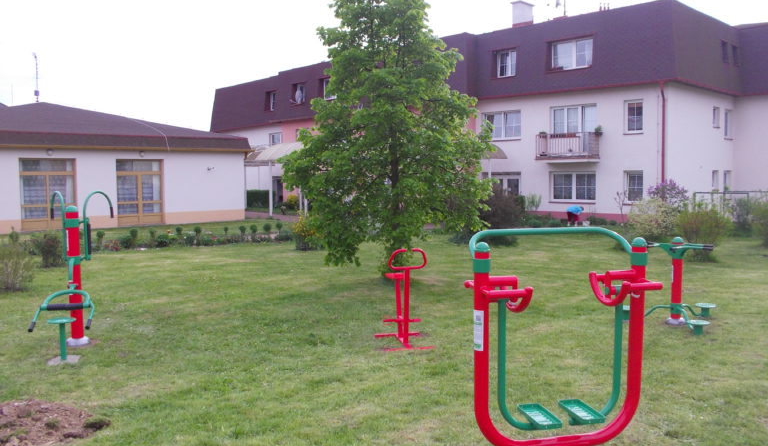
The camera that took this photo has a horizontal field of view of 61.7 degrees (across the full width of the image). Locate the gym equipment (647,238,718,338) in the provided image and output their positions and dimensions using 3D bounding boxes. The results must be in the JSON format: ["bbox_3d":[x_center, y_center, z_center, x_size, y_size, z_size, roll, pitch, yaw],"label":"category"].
[{"bbox_3d":[3.704,0.723,7.996,1.330,1.090,1.170,-1,4,-5],"label":"gym equipment"}]

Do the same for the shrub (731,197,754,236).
[{"bbox_3d":[10.957,-0.219,19.579,0.950,1.110,0.900,2,5,29],"label":"shrub"}]

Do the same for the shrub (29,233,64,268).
[{"bbox_3d":[-7.354,0.583,14.025,0.840,0.710,0.800,-3,5,-28],"label":"shrub"}]

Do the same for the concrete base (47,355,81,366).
[{"bbox_3d":[-3.304,1.437,6.690,0.280,0.060,0.300,-2,4,-15],"label":"concrete base"}]

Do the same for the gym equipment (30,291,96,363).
[{"bbox_3d":[-3.359,1.079,6.807,0.660,0.690,0.620,-1,4,-12],"label":"gym equipment"}]

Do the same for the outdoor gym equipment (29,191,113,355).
[{"bbox_3d":[-3.445,0.533,7.074,0.820,1.730,1.130,-2,4,-15],"label":"outdoor gym equipment"}]

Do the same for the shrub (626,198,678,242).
[{"bbox_3d":[7.786,-0.137,18.421,1.650,1.190,1.500,1,4,23],"label":"shrub"}]

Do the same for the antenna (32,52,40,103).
[{"bbox_3d":[-15.581,-6.553,28.890,0.360,2.260,0.360,-3,5,-28],"label":"antenna"}]

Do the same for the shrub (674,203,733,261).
[{"bbox_3d":[6.915,0.188,13.849,1.250,1.220,1.200,1,5,27],"label":"shrub"}]

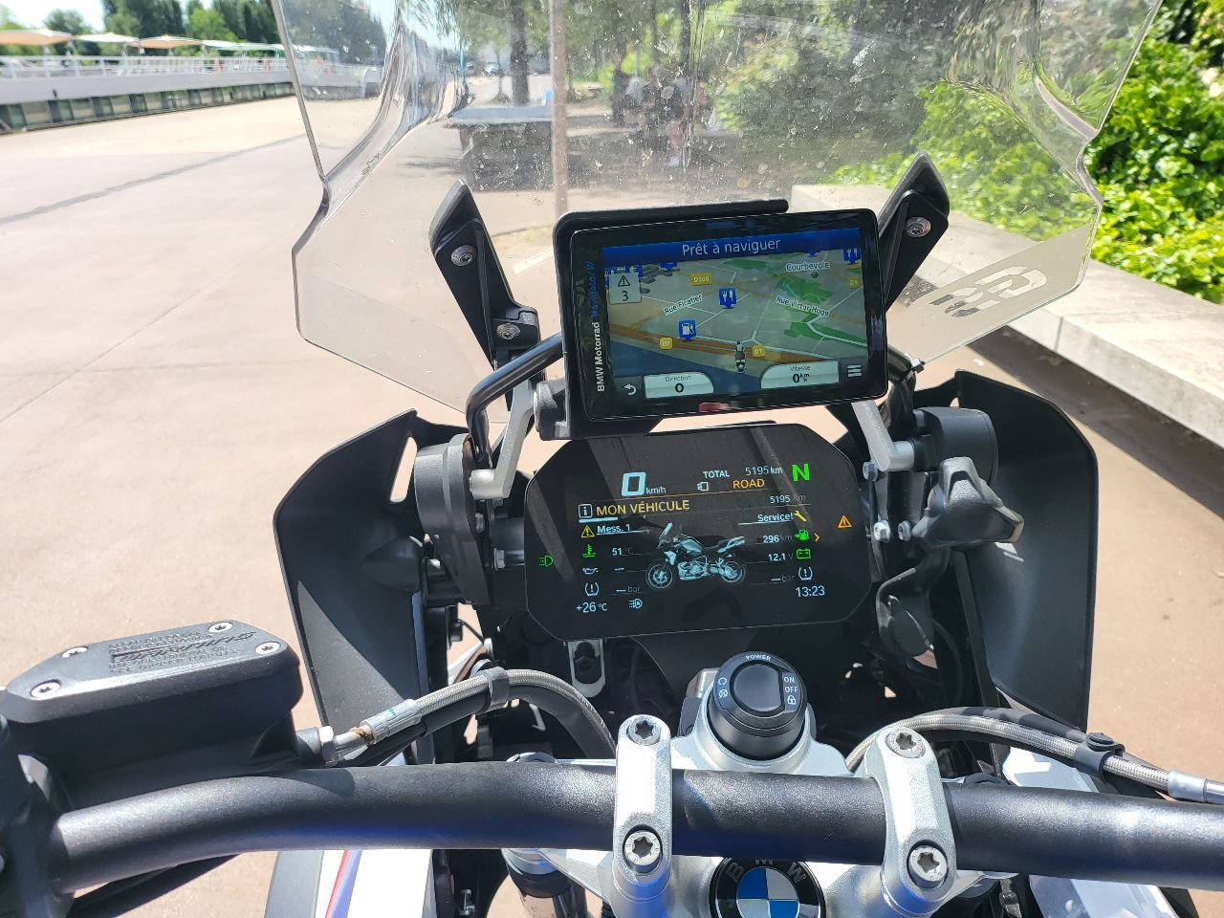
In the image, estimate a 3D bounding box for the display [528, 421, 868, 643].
[{"bbox_3d":[0.045,0.041,0.474,0.184,0.110,0.030,-4,-12,2],"label":"display"}]

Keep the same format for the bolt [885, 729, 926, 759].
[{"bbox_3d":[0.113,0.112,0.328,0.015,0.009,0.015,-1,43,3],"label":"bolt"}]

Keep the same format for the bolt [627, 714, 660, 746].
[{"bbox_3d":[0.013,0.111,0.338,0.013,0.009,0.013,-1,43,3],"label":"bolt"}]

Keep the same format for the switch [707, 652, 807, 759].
[{"bbox_3d":[0.069,0.118,0.400,0.046,0.030,0.046,-2,44,2],"label":"switch"}]

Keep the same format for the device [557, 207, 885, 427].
[{"bbox_3d":[0.052,-0.064,0.383,0.139,0.085,0.027,-5,4,-1],"label":"device"}]

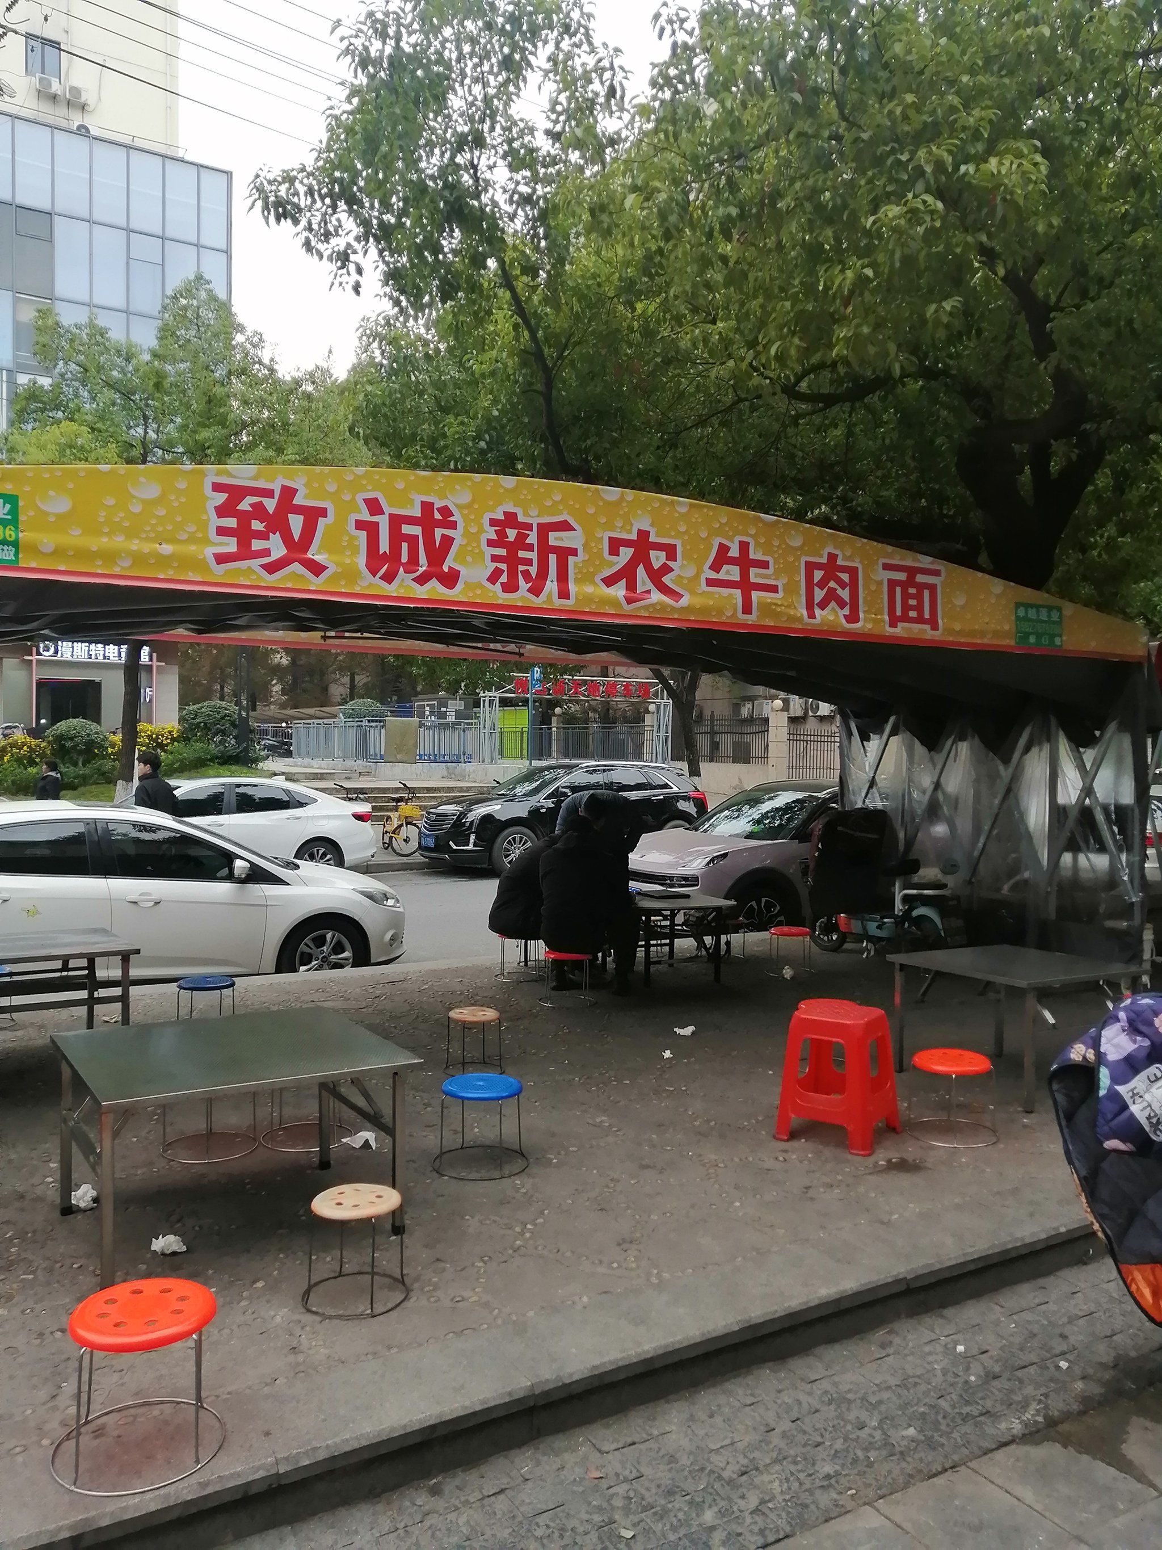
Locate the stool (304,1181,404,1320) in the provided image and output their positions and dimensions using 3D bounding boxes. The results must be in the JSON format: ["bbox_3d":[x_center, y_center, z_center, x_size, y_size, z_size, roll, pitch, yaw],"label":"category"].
[{"bbox_3d":[-0.608,1.279,3.157,0.286,0.268,0.286,1,1,0],"label":"stool"}]

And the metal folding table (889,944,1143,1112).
[{"bbox_3d":[2.005,1.143,5.394,0.801,0.552,0.817,0,1,-29],"label":"metal folding table"}]

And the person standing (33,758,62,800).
[{"bbox_3d":[-7.694,0.554,16.814,0.340,1.580,0.480,1,1,-12],"label":"person standing"}]

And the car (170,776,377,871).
[{"bbox_3d":[-5.063,0.696,15.766,4.600,1.470,1.800,0,1,-33],"label":"car"}]

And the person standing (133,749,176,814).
[{"bbox_3d":[-3.964,0.642,10.816,0.360,1.760,0.520,1,1,-3],"label":"person standing"}]

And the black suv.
[{"bbox_3d":[-0.181,0.632,18.414,4.810,1.680,1.910,0,1,-34],"label":"black suv"}]

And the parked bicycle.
[{"bbox_3d":[-2.930,0.690,18.500,0.600,1.130,1.650,0,1,-26],"label":"parked bicycle"}]

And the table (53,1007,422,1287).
[{"bbox_3d":[-1.105,1.136,3.674,0.925,0.555,0.852,0,1,-33],"label":"table"}]

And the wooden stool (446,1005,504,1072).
[{"bbox_3d":[-0.504,1.256,5.497,0.287,0.272,0.287,1,1,0],"label":"wooden stool"}]

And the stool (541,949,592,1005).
[{"bbox_3d":[-0.076,1.236,7.104,0.349,0.289,0.349,1,1,0],"label":"stool"}]

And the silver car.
[{"bbox_3d":[2.390,0.840,12.250,4.340,1.620,1.820,0,1,-30],"label":"silver car"}]

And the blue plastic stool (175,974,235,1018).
[{"bbox_3d":[-1.960,1.225,6.095,0.349,0.289,0.349,1,1,0],"label":"blue plastic stool"}]

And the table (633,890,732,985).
[{"bbox_3d":[0.544,1.104,7.910,0.770,0.530,0.700,1,1,-26],"label":"table"}]

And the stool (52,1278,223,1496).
[{"bbox_3d":[-0.926,1.272,2.462,0.349,0.289,0.349,1,1,0],"label":"stool"}]

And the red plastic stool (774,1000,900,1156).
[{"bbox_3d":[1.035,1.192,4.641,0.385,0.487,0.385,2,1,33],"label":"red plastic stool"}]

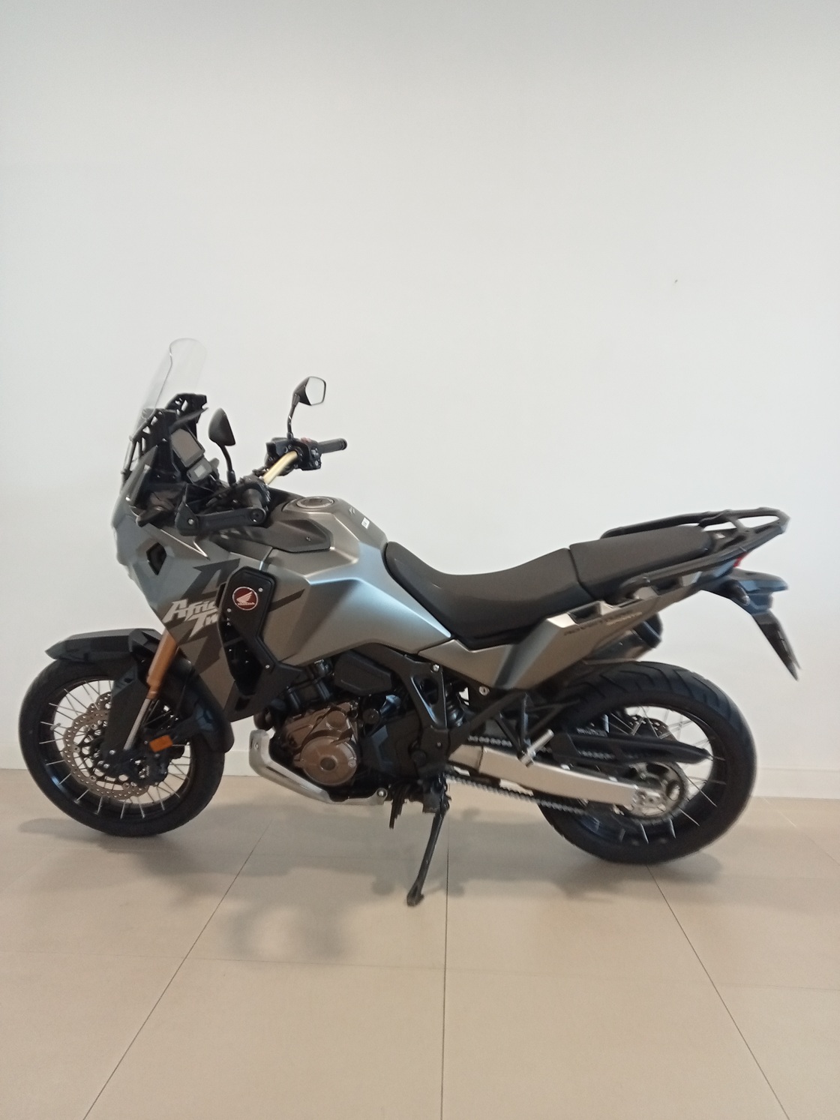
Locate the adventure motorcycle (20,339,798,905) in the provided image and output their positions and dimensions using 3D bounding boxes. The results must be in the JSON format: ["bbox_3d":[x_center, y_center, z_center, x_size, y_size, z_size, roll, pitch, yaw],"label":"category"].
[{"bbox_3d":[-0.084,0.163,2.547,2.313,1.490,0.920,2,2,4],"label":"adventure motorcycle"}]

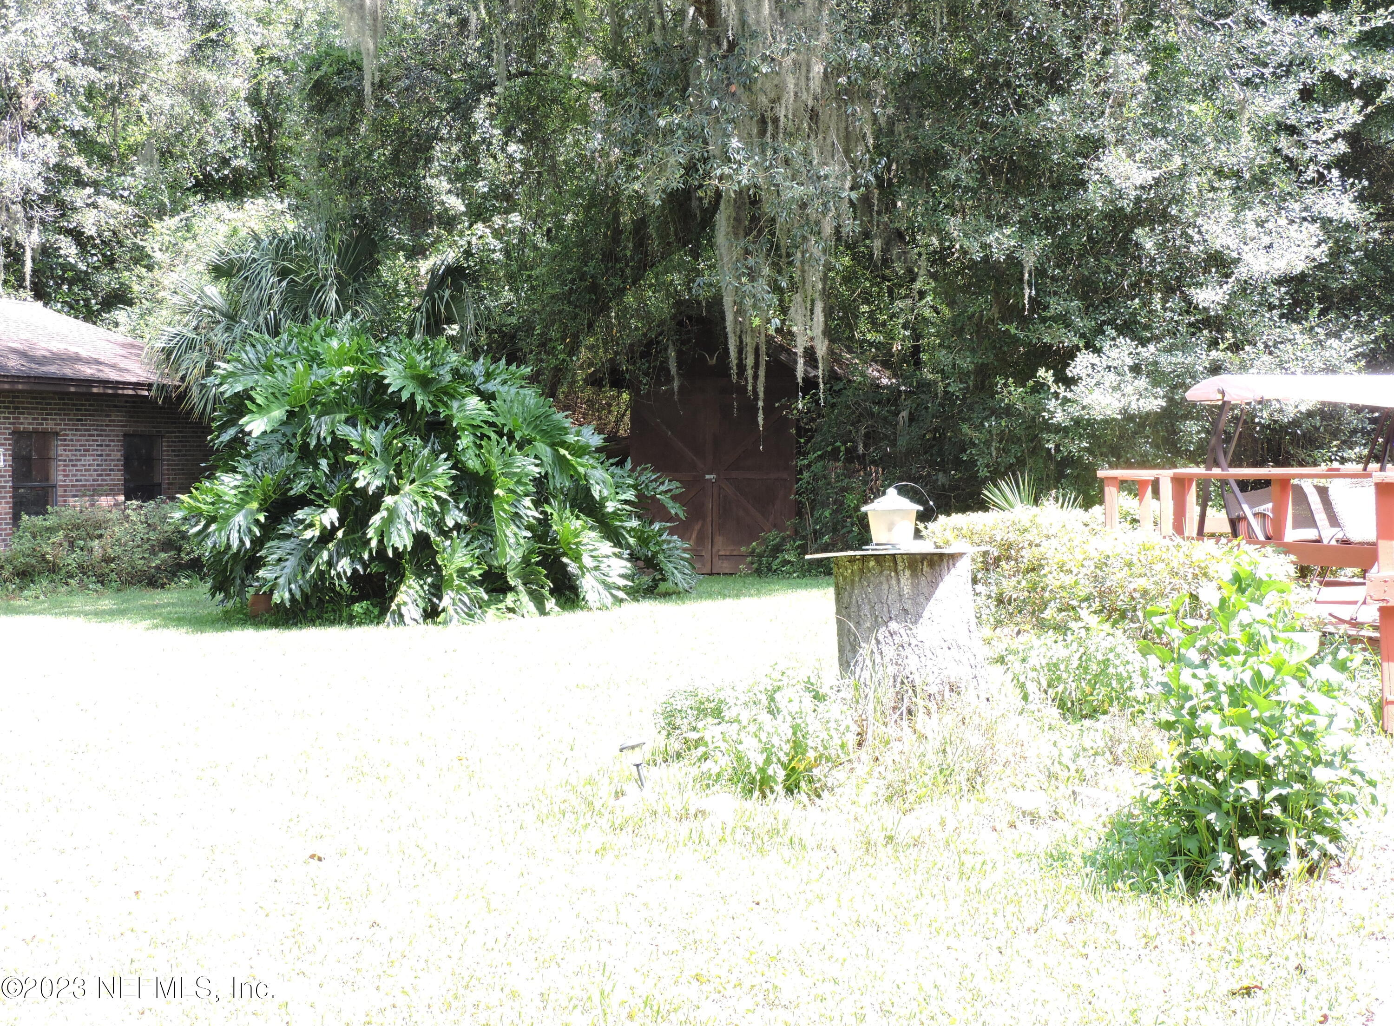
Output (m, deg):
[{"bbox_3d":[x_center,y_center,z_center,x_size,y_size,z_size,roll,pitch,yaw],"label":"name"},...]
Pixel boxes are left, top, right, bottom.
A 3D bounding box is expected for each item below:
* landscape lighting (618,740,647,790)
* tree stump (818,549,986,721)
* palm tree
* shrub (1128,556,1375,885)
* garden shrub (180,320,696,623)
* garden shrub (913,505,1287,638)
[{"bbox_3d":[-0.297,1.185,10.281,0.120,0.250,0.120,-15,1,0],"label":"landscape lighting"},{"bbox_3d":[1.276,0.757,13.572,0.980,1.000,0.920,0,1,0],"label":"tree stump"},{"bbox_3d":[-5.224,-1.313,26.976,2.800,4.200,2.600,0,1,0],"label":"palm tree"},{"bbox_3d":[2.121,0.767,8.521,0.900,1.200,0.850,0,1,0],"label":"shrub"},{"bbox_3d":[-2.663,-0.483,23.595,5.100,3.050,4.200,0,1,0],"label":"garden shrub"},{"bbox_3d":[2.473,0.678,13.520,1.150,1.160,2.500,-1,2,-29],"label":"garden shrub"}]

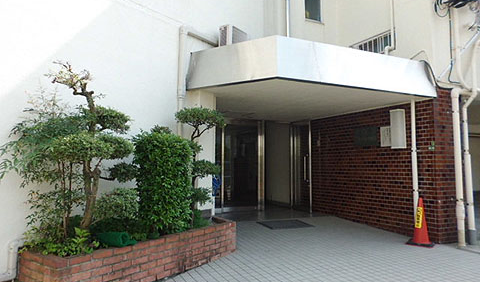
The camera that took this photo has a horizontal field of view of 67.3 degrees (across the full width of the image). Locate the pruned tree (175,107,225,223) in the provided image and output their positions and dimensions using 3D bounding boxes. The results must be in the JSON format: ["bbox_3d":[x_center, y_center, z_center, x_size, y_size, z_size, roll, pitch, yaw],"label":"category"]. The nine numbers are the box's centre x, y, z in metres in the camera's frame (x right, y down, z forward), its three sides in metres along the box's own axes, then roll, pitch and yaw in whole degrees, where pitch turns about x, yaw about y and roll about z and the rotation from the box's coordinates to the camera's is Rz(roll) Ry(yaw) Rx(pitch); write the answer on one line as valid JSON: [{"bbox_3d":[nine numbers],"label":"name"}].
[{"bbox_3d":[-0.546,0.346,4.703,0.480,1.520,0.560,-2,-5,33],"label":"pruned tree"}]

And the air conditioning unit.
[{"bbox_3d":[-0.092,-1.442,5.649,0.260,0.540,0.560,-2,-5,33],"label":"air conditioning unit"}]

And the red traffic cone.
[{"bbox_3d":[2.769,1.219,5.501,0.370,0.700,0.370,-3,-5,34],"label":"red traffic cone"}]

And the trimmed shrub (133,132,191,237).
[{"bbox_3d":[-0.877,0.467,4.149,0.460,1.160,0.540,-2,-5,33],"label":"trimmed shrub"}]

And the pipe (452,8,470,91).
[{"bbox_3d":[3.678,-1.500,5.966,0.300,1.340,0.090,2,-5,-29],"label":"pipe"}]

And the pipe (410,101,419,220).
[{"bbox_3d":[2.836,0.447,5.825,0.080,2.259,0.080,2,-5,-29],"label":"pipe"}]

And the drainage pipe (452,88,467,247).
[{"bbox_3d":[3.434,0.404,5.651,0.120,2.480,0.120,2,-5,-29],"label":"drainage pipe"}]

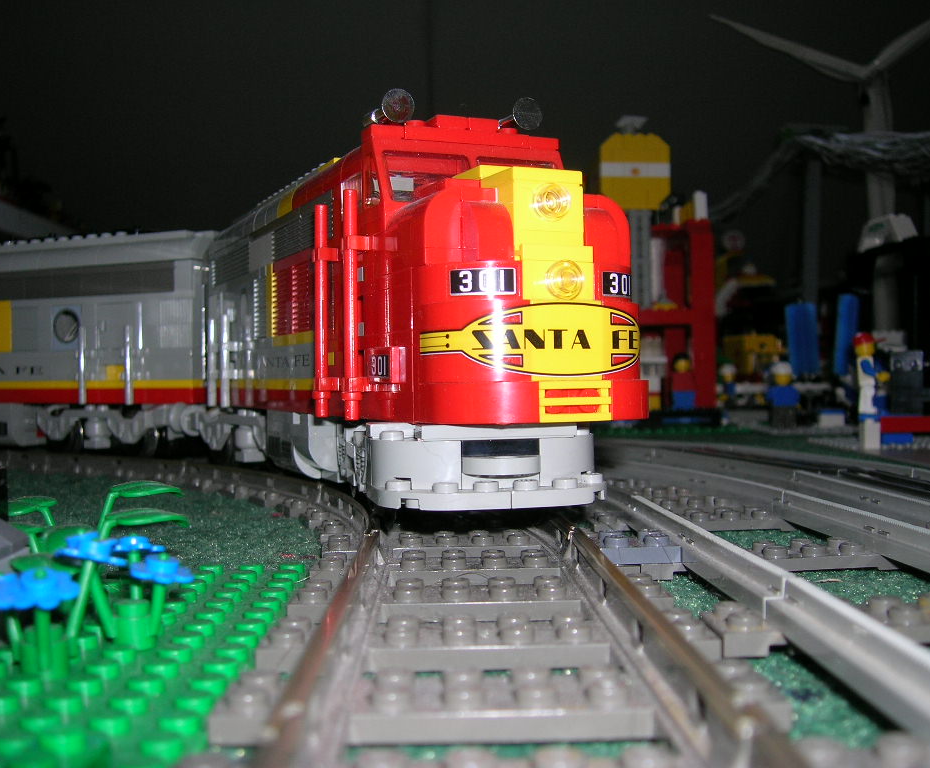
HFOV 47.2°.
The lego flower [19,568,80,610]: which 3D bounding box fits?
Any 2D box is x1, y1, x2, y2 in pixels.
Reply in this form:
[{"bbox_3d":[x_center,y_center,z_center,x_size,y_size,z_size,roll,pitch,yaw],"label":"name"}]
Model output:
[{"bbox_3d":[-0.056,0.027,0.141,0.010,0.003,0.010,-1,6,0],"label":"lego flower"}]

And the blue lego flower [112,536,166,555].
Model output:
[{"bbox_3d":[-0.052,0.025,0.167,0.010,0.003,0.010,-1,-7,0],"label":"blue lego flower"}]

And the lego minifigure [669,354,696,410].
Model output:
[{"bbox_3d":[0.161,-0.001,0.785,0.022,0.042,0.012,-1,0,-6],"label":"lego minifigure"}]

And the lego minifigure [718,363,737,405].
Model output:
[{"bbox_3d":[0.218,0.004,0.885,0.013,0.042,0.022,-1,0,-30],"label":"lego minifigure"}]

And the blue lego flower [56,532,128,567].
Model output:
[{"bbox_3d":[-0.054,0.024,0.154,0.010,0.004,0.010,-1,0,0],"label":"blue lego flower"}]

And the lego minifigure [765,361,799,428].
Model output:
[{"bbox_3d":[0.206,0.007,0.690,0.023,0.043,0.013,-1,0,12],"label":"lego minifigure"}]

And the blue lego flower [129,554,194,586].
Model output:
[{"bbox_3d":[-0.045,0.028,0.157,0.010,0.003,0.010,2,6,0],"label":"blue lego flower"}]

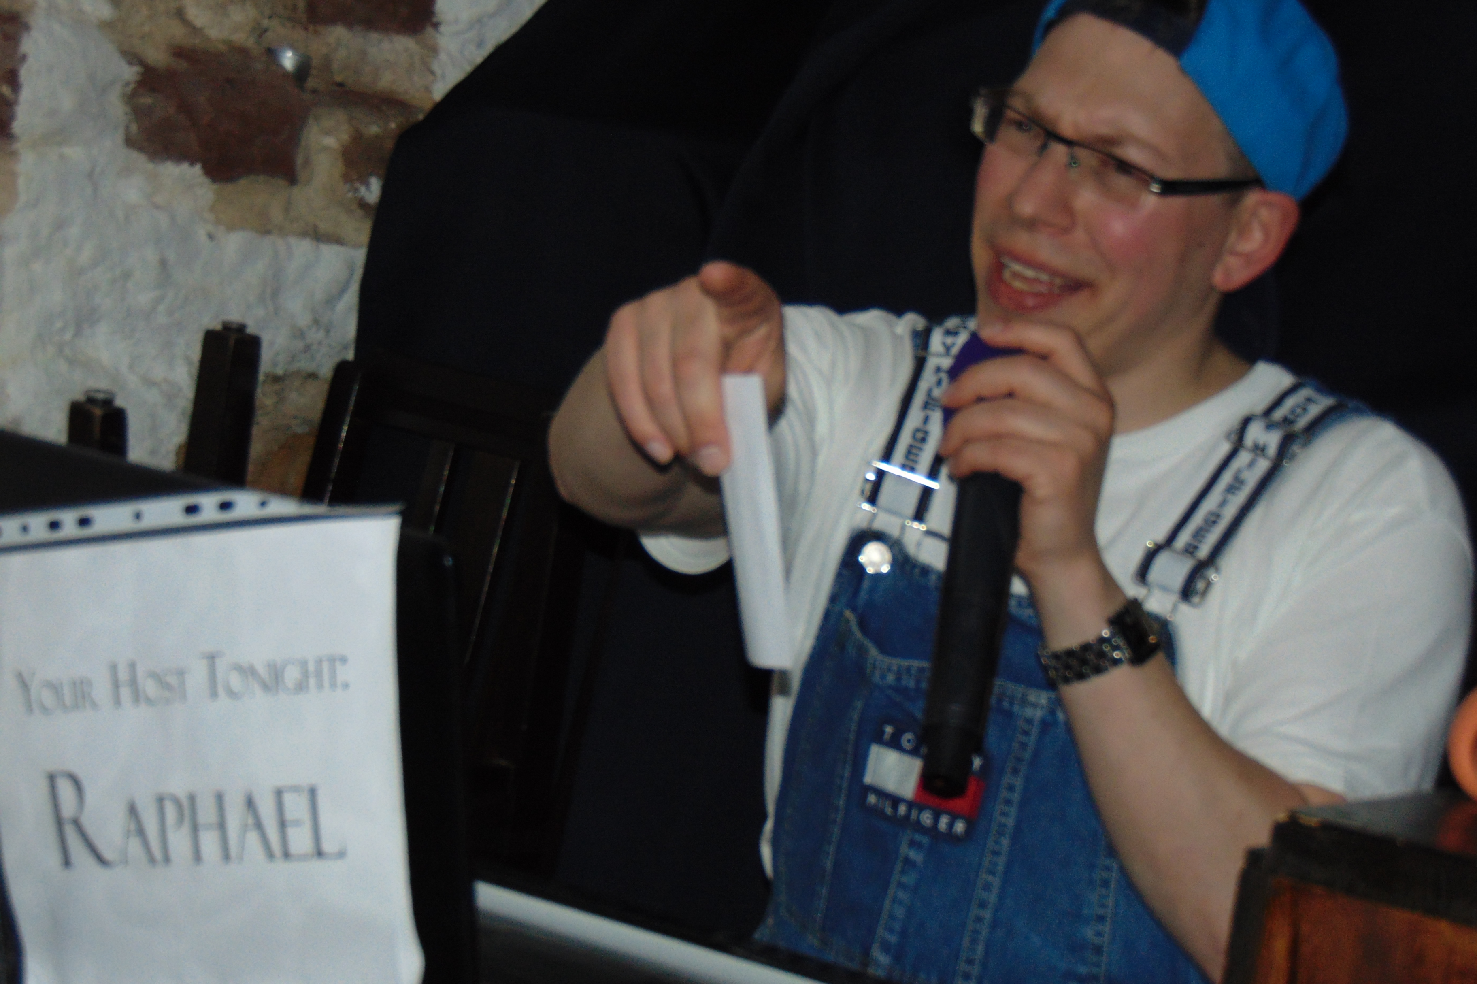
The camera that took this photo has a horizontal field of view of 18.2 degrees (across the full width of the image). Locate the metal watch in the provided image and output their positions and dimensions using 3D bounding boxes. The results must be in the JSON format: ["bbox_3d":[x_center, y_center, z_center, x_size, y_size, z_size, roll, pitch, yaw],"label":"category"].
[{"bbox_3d":[0.198,0.083,2.520,0.063,0.032,0.070,-12,28,38],"label":"metal watch"}]

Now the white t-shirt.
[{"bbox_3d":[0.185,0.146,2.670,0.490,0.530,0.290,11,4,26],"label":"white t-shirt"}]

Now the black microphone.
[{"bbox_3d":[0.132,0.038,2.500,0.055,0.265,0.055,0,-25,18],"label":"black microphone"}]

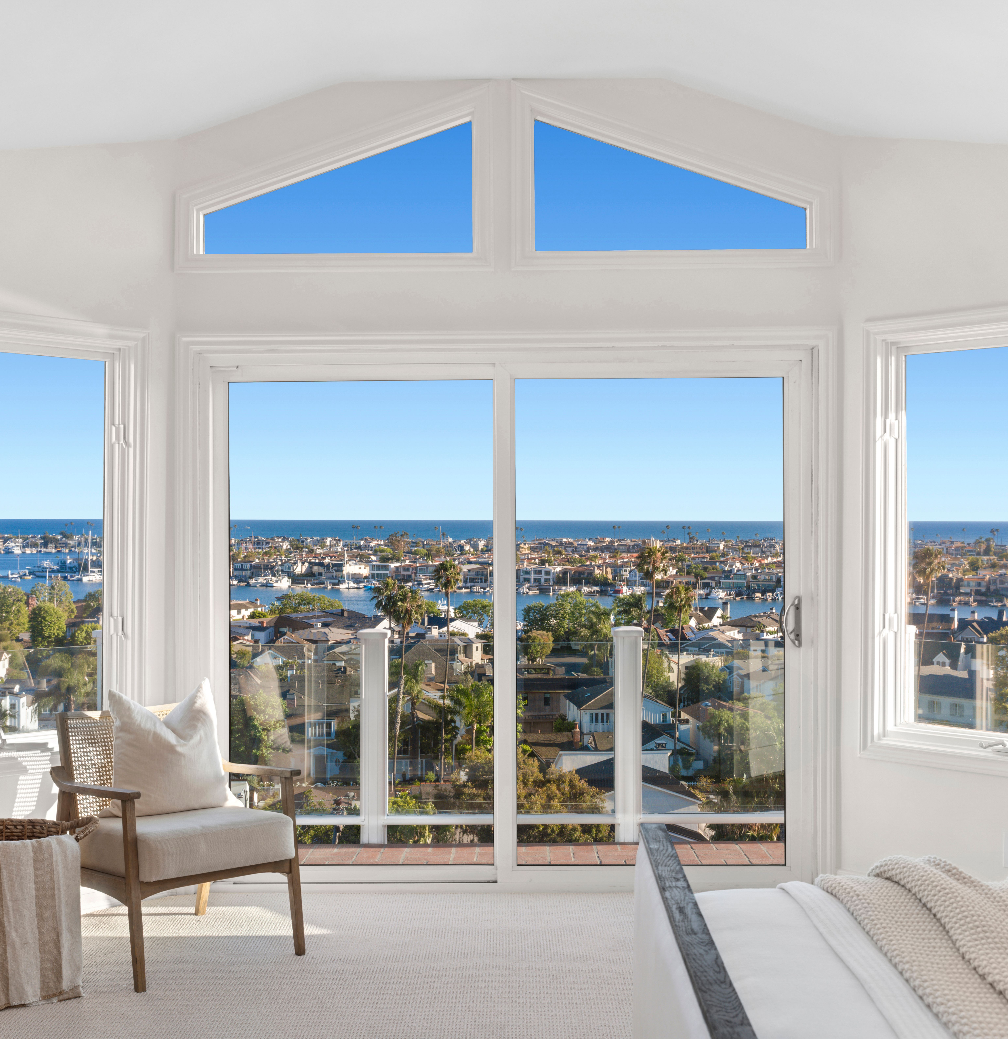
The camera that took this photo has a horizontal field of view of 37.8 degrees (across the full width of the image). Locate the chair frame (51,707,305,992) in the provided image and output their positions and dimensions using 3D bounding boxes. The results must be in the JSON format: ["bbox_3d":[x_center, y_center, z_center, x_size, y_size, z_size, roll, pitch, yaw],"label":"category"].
[{"bbox_3d":[-1.060,1.005,4.724,0.600,0.755,0.680,0,0,-42],"label":"chair frame"}]

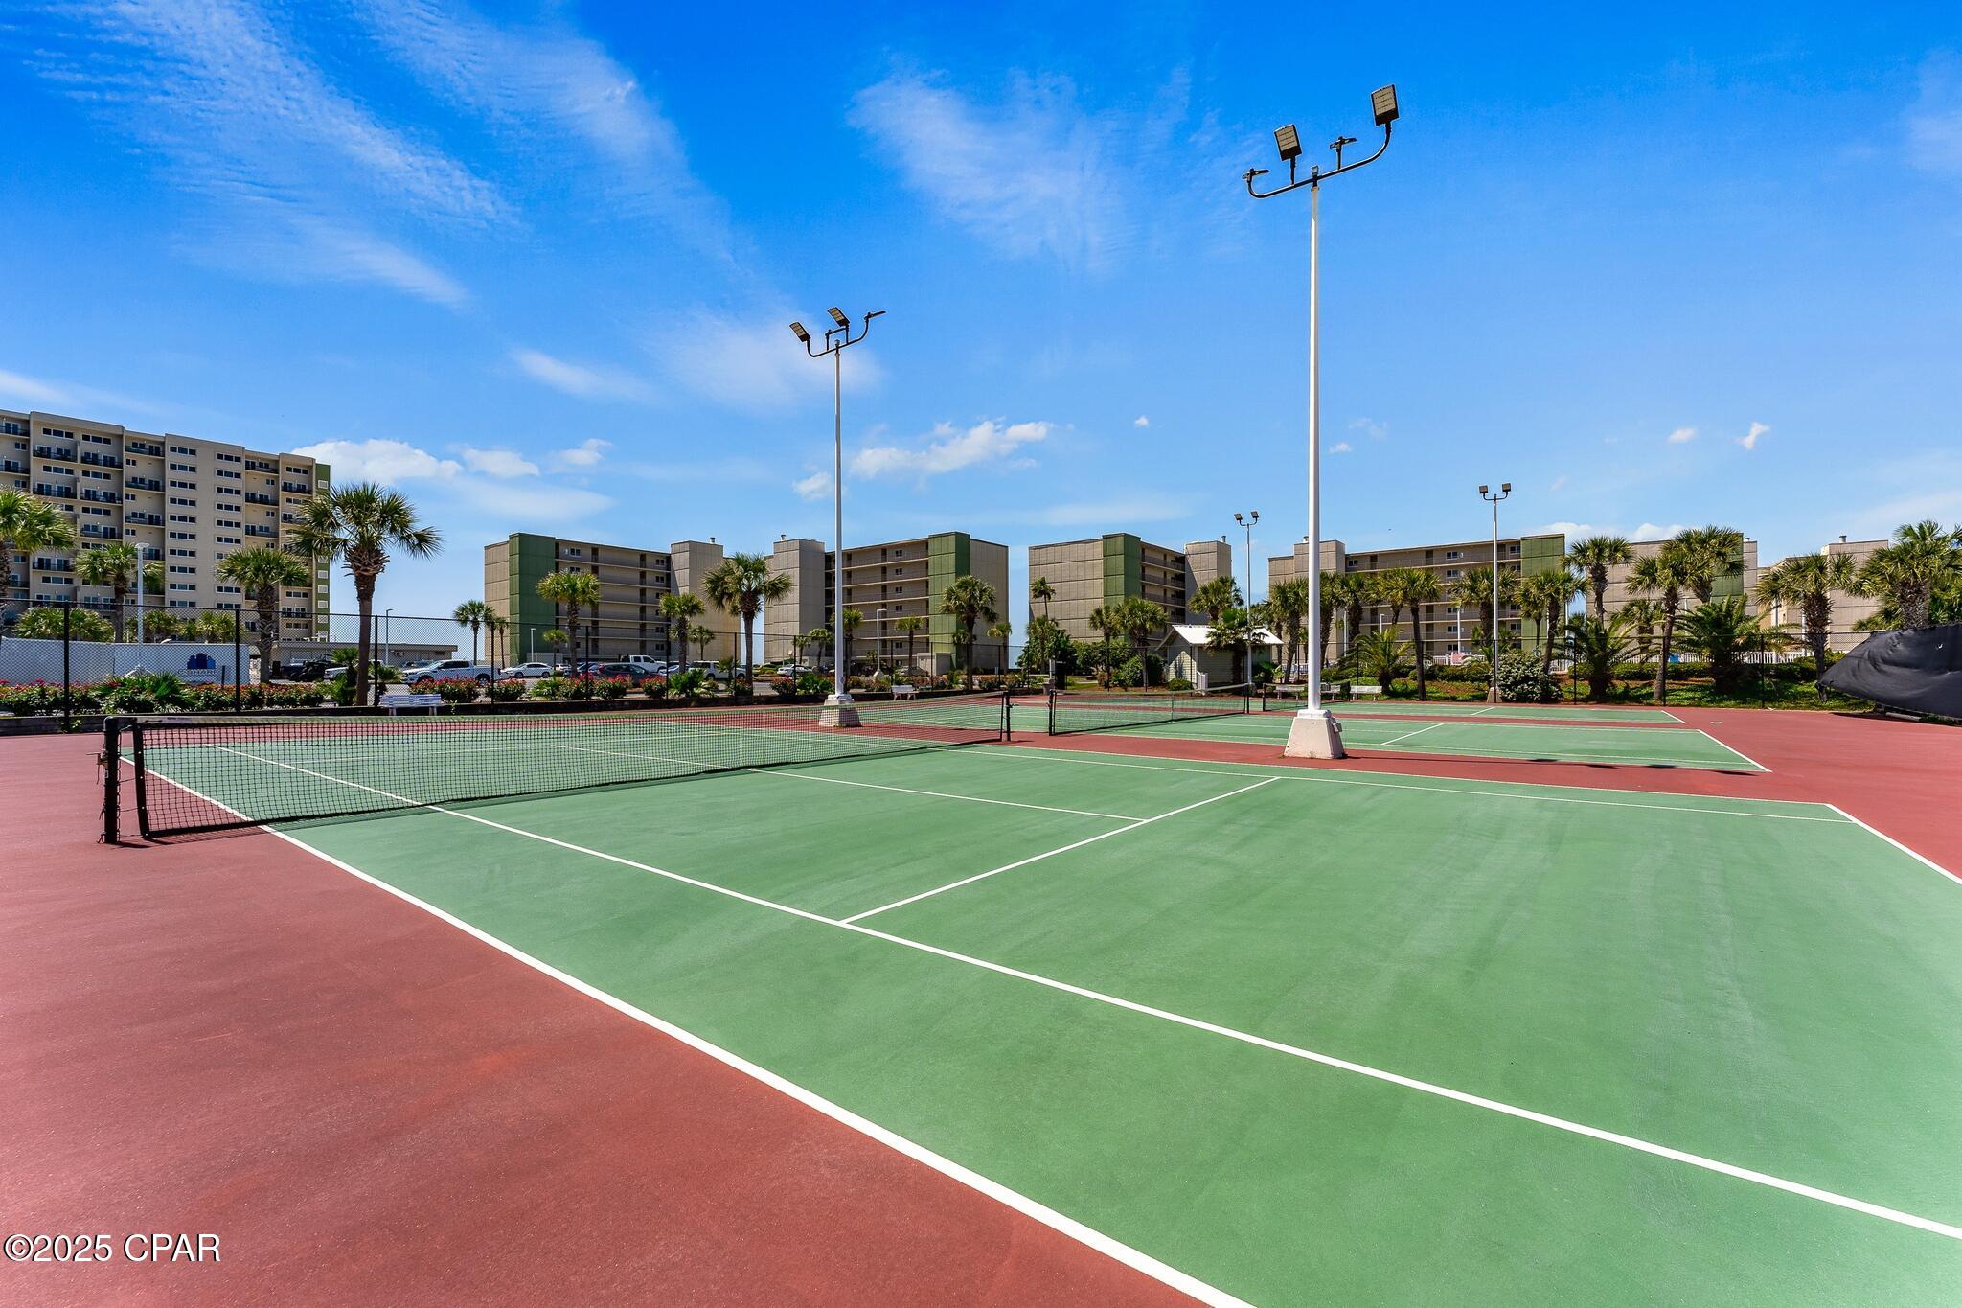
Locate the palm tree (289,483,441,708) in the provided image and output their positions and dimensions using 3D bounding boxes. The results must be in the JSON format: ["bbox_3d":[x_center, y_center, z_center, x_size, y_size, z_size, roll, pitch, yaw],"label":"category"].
[{"bbox_3d":[-19.845,-1.828,24.687,3.900,7.000,3.800,1,-2,-39],"label":"palm tree"}]

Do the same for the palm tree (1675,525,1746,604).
[{"bbox_3d":[38.232,-2.491,39.975,2.728,8.517,2.592,-1,-2,44],"label":"palm tree"}]

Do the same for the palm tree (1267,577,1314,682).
[{"bbox_3d":[20.182,-1.549,49.725,2.870,6.897,2.726,0,-2,22],"label":"palm tree"}]

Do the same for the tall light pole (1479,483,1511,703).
[{"bbox_3d":[25.966,-3.104,38.739,1.450,11.100,0.800,-1,-2,37],"label":"tall light pole"}]

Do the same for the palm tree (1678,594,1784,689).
[{"bbox_3d":[33.912,-0.451,34.515,3.413,4.371,3.243,-1,-2,44],"label":"palm tree"}]

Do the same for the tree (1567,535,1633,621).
[{"bbox_3d":[33.990,-2.360,41.925,2.879,8.427,2.735,-1,-2,39],"label":"tree"}]

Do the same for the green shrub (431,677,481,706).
[{"bbox_3d":[-22.813,1.599,33.150,1.756,1.199,1.580,1,-2,-35],"label":"green shrub"}]

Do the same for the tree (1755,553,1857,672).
[{"bbox_3d":[38.367,-1.230,35.460,3.570,6.950,3.570,0,-1,0],"label":"tree"}]

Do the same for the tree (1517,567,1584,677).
[{"bbox_3d":[34.616,-1.773,46.589,3.400,7.100,3.400,-1,-2,37],"label":"tree"}]

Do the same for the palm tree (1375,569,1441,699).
[{"bbox_3d":[23.271,-1.083,41.438,2.904,7.080,2.759,-1,-2,29],"label":"palm tree"}]

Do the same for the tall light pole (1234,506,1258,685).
[{"bbox_3d":[15.967,-2.955,45.803,1.430,11.310,1.120,-1,-2,38],"label":"tall light pole"}]

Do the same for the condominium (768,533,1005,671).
[{"bbox_3d":[-15.753,-6.277,117.866,38.600,19.000,14.700,-1,-2,37],"label":"condominium"}]

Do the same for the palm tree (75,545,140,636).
[{"bbox_3d":[-48.033,-2.354,42.596,3.600,7.700,3.700,-1,-2,42],"label":"palm tree"}]

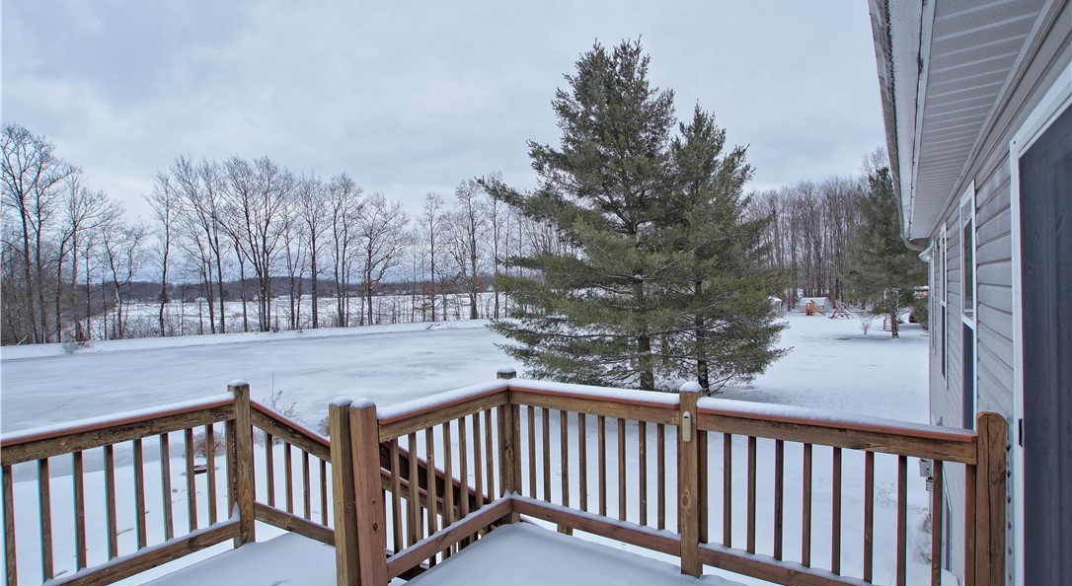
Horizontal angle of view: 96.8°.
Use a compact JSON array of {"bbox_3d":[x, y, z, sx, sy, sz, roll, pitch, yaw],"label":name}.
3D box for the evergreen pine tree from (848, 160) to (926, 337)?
[{"bbox_3d":[28.252,-3.428,38.000,6.500,14.000,6.500,0,1,38],"label":"evergreen pine tree"}]

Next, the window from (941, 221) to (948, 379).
[{"bbox_3d":[4.841,0.115,5.650,0.100,1.810,1.050,0,1,38],"label":"window"}]

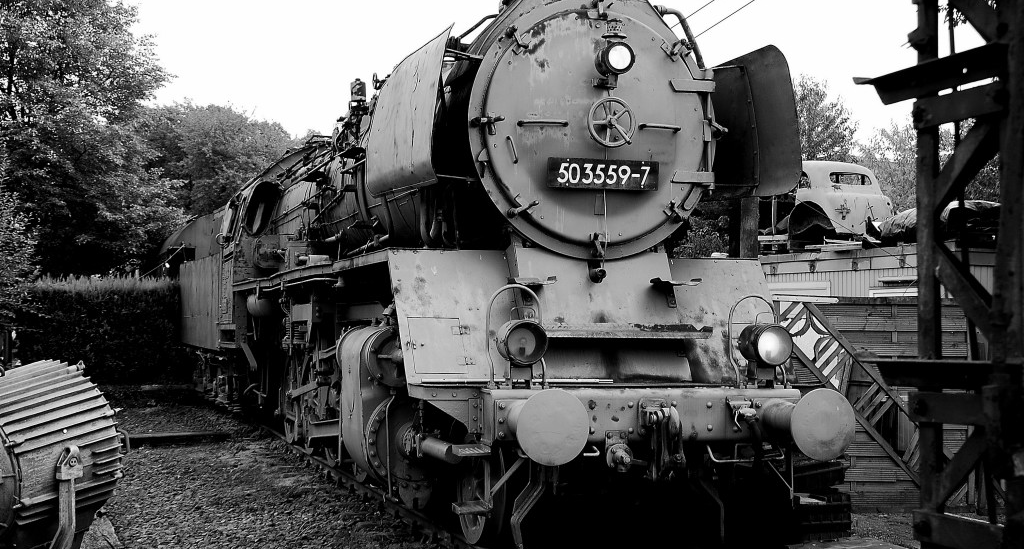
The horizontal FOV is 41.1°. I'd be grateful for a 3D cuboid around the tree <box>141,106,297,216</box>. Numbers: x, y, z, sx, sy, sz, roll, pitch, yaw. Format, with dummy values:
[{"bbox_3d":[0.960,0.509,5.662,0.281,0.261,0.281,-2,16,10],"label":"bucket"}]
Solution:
[{"bbox_3d":[-9.382,-1.082,43.839,6.000,8.810,5.800,1,-2,-12],"label":"tree"}]

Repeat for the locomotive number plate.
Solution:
[{"bbox_3d":[0.656,-0.715,9.758,0.840,0.210,0.030,1,-2,-16],"label":"locomotive number plate"}]

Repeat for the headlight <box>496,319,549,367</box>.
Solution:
[{"bbox_3d":[0.059,0.433,8.660,0.280,0.285,0.270,1,-2,-16],"label":"headlight"}]

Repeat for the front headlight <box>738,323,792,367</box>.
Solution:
[{"bbox_3d":[1.701,0.467,9.137,0.275,0.280,0.270,1,-2,-16],"label":"front headlight"}]

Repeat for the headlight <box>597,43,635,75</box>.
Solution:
[{"bbox_3d":[0.723,-1.506,9.585,0.230,0.235,0.225,1,-2,-16],"label":"headlight"}]

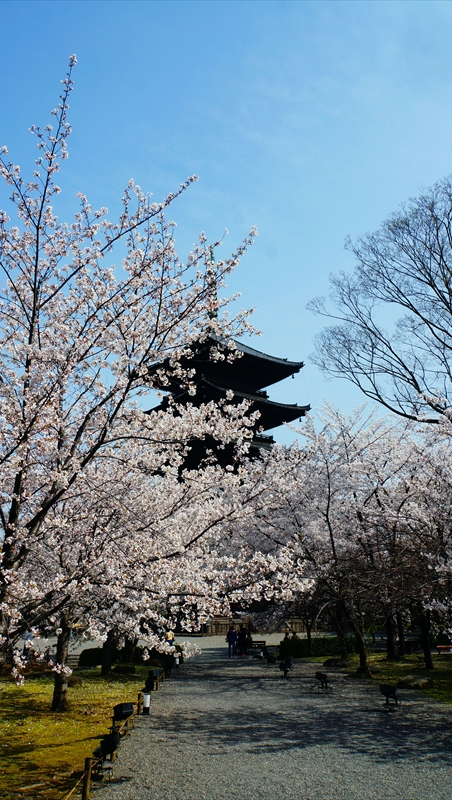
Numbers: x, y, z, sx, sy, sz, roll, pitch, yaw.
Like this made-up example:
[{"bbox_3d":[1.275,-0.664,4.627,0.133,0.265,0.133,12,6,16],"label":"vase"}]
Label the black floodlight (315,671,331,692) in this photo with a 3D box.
[{"bbox_3d":[2.483,7.251,16.028,0.370,0.480,0.400,6,-21,-19],"label":"black floodlight"}]

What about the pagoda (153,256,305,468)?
[{"bbox_3d":[-1.537,2.505,84.243,19.300,54.800,19.300,15,-25,-37],"label":"pagoda"}]

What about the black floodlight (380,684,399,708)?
[{"bbox_3d":[3.250,5.895,12.347,0.360,0.460,0.380,6,-21,-19],"label":"black floodlight"}]

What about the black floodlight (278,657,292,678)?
[{"bbox_3d":[1.951,8.806,20.437,0.400,0.580,0.420,6,-21,-19],"label":"black floodlight"}]

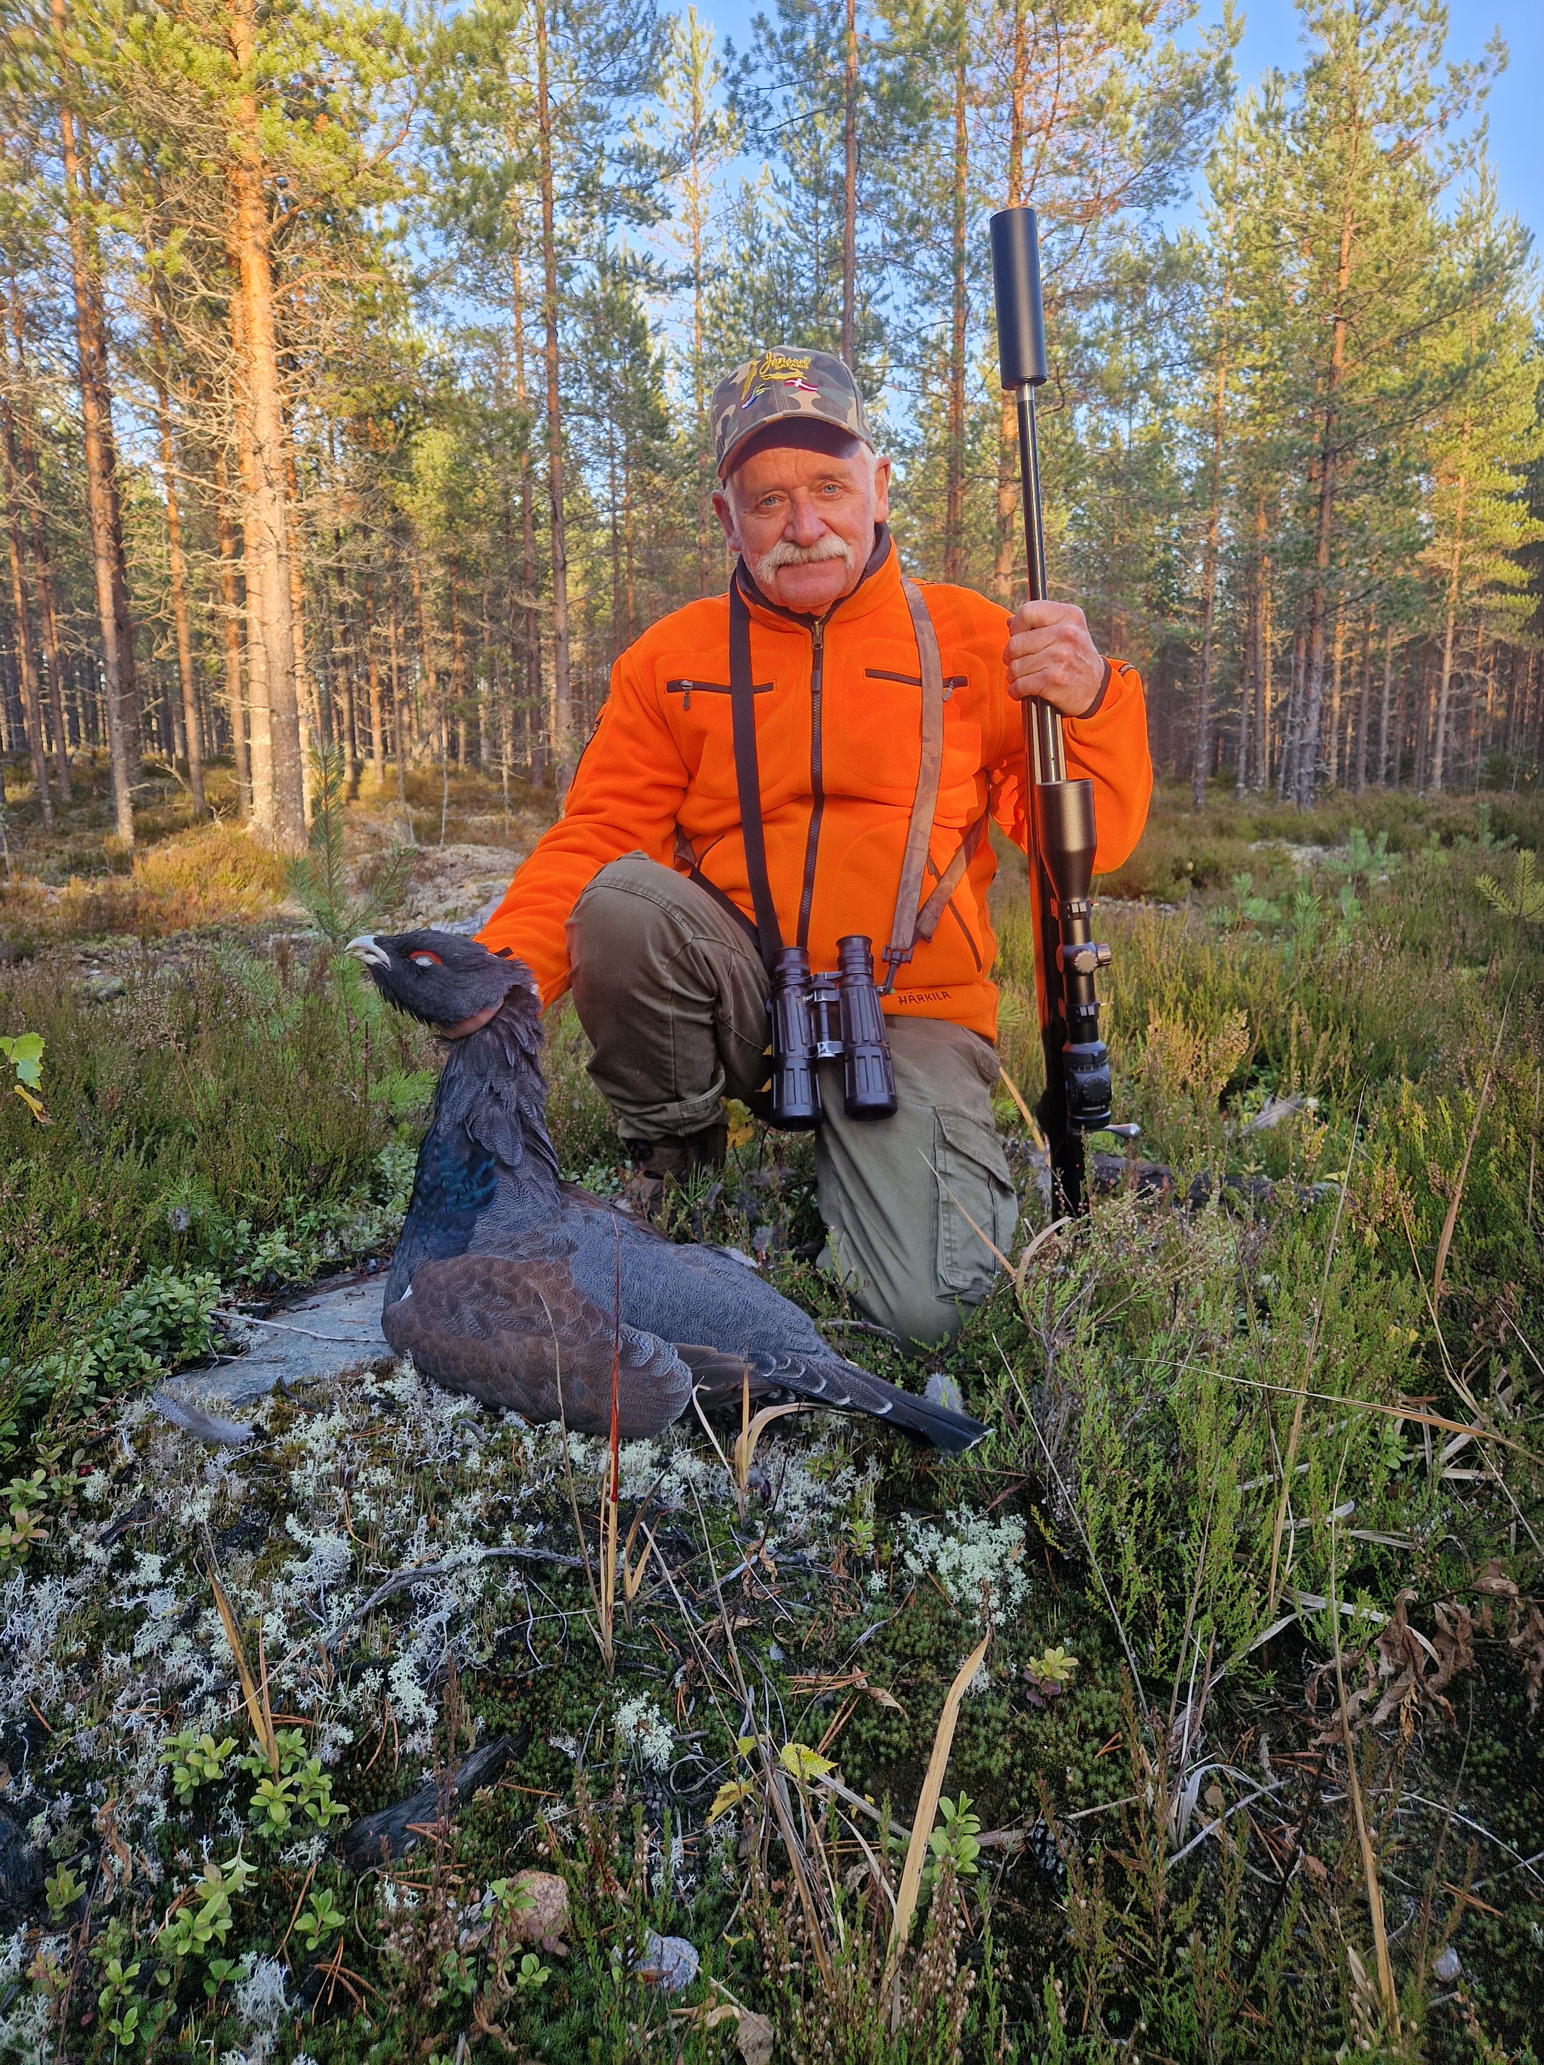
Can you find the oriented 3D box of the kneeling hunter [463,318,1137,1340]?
[{"bbox_3d":[0.054,-0.203,1.670,0.780,1.120,0.720,0,10,4],"label":"kneeling hunter"}]

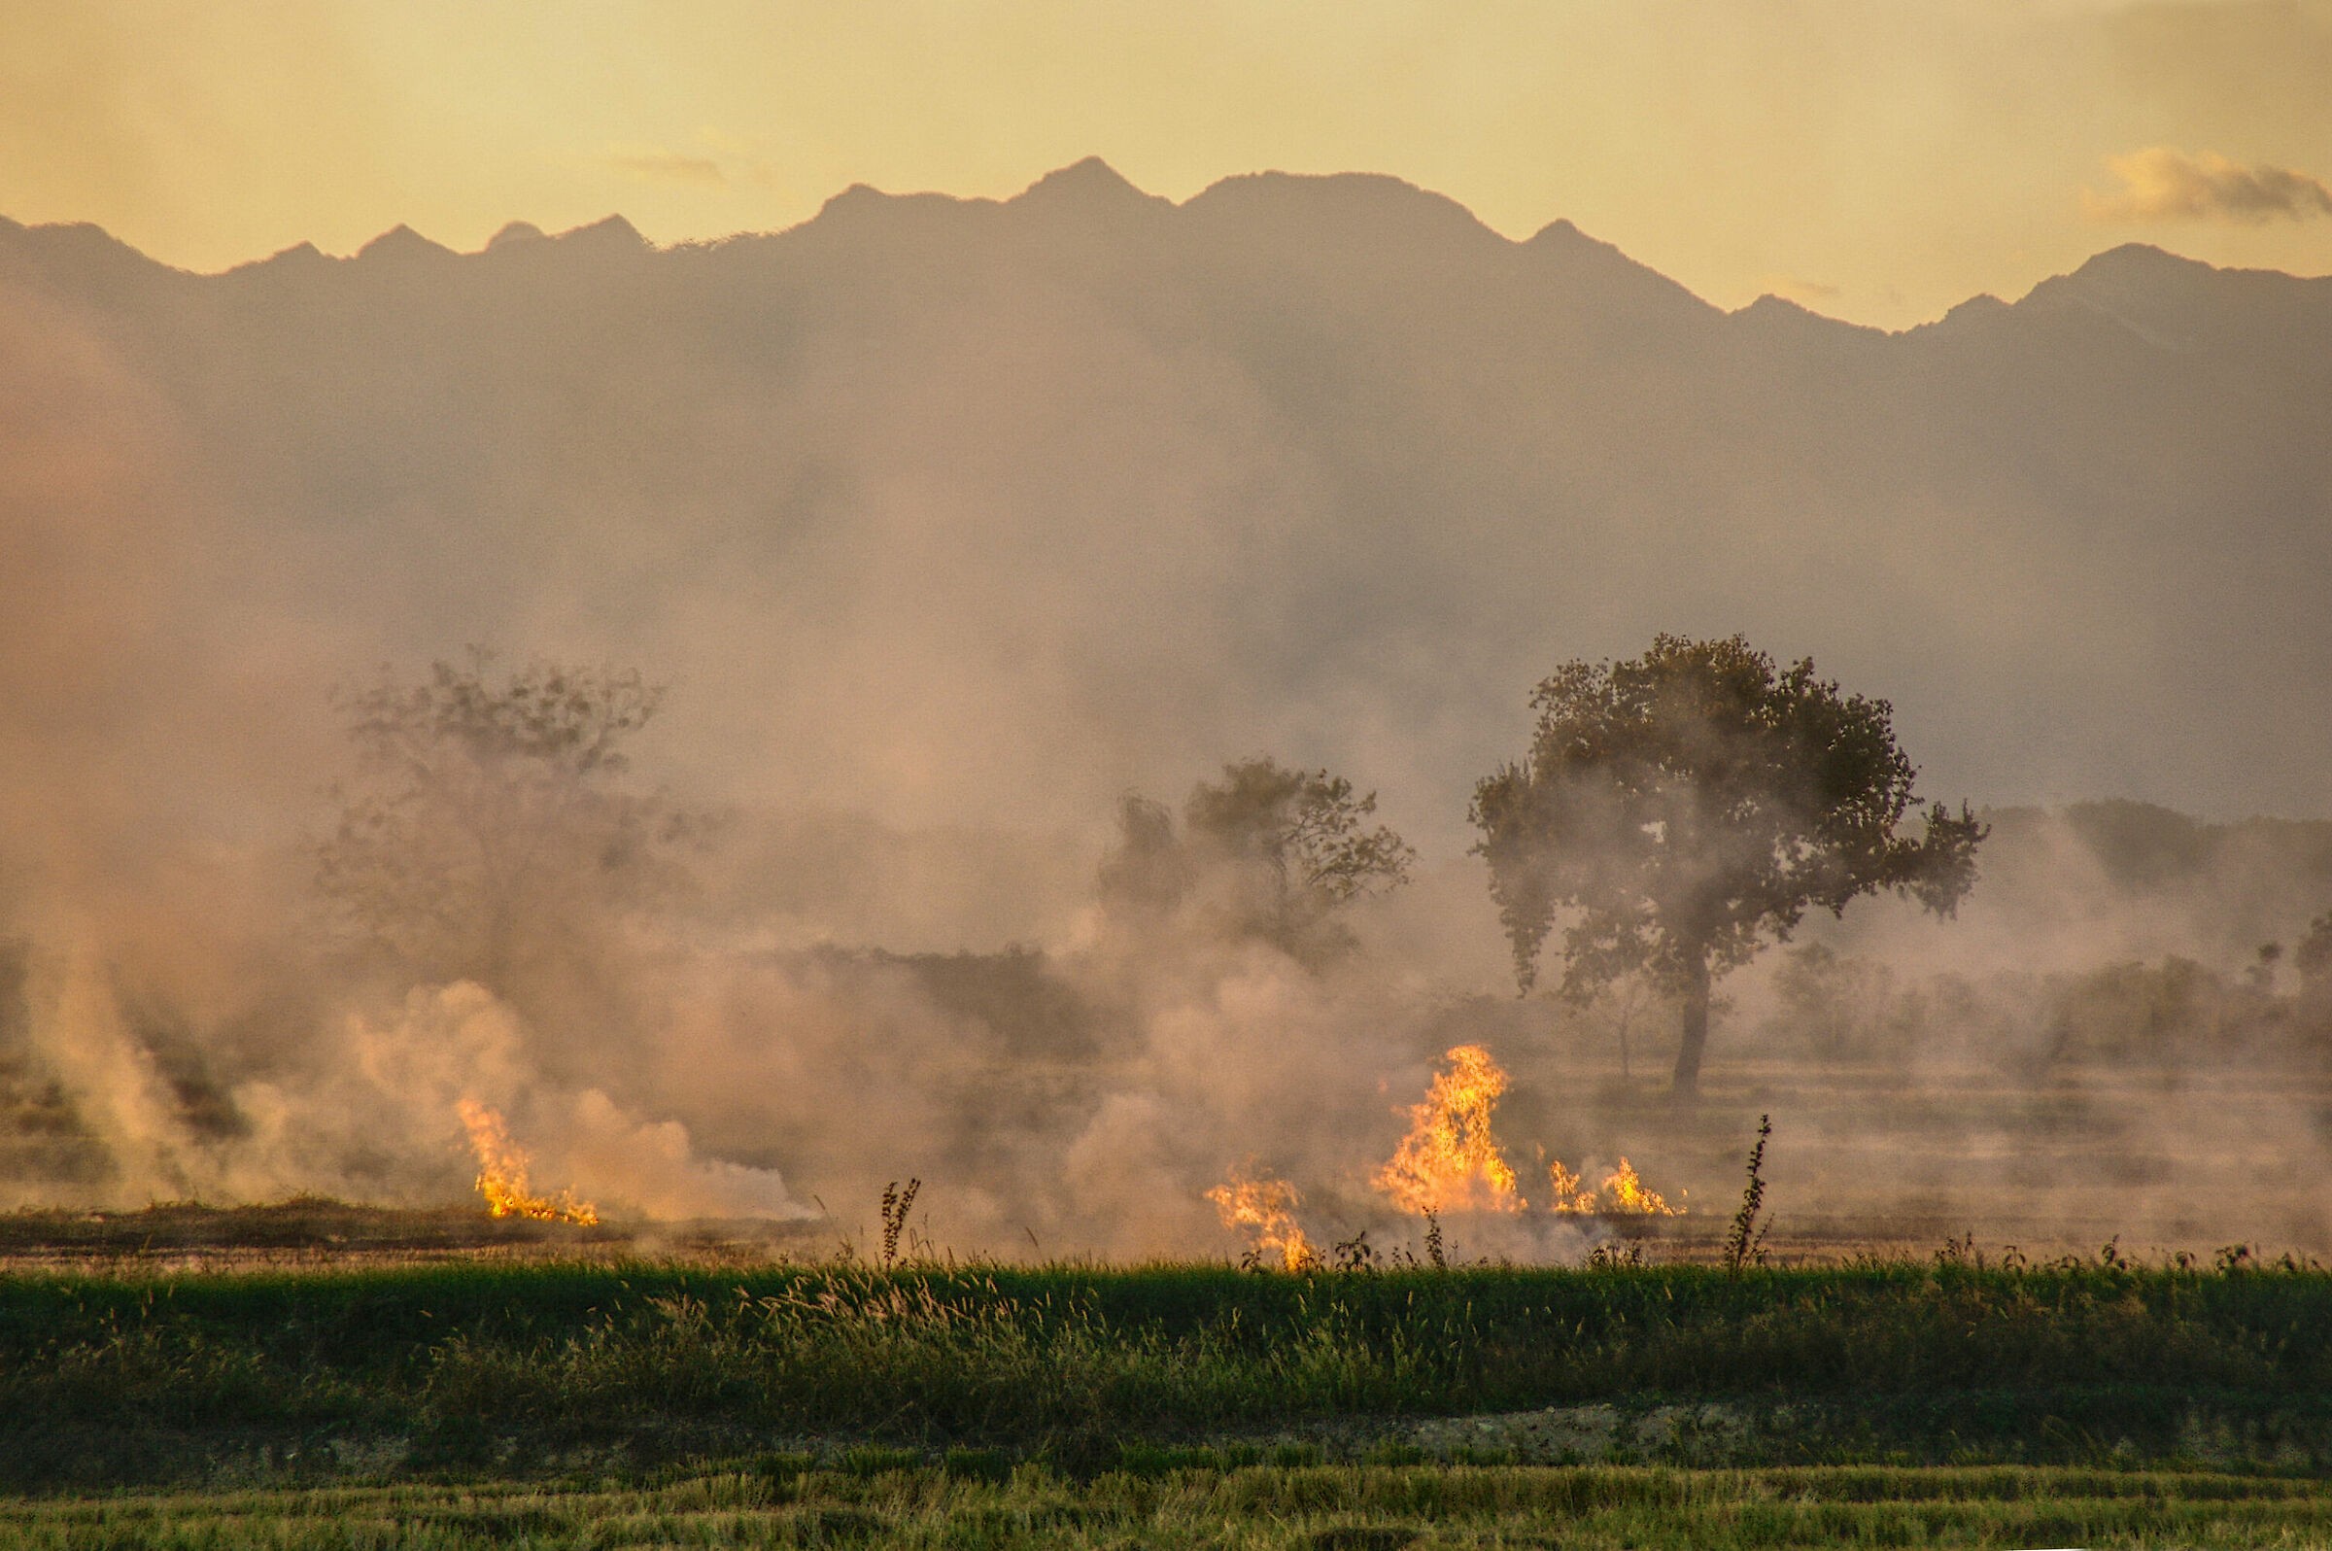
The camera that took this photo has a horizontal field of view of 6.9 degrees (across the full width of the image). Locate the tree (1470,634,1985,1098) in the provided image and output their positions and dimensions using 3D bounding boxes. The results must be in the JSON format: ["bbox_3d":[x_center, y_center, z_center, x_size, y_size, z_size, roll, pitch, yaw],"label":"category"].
[{"bbox_3d":[10.116,1.625,350.000,9.300,8.370,8.600,0,-1,0],"label":"tree"}]

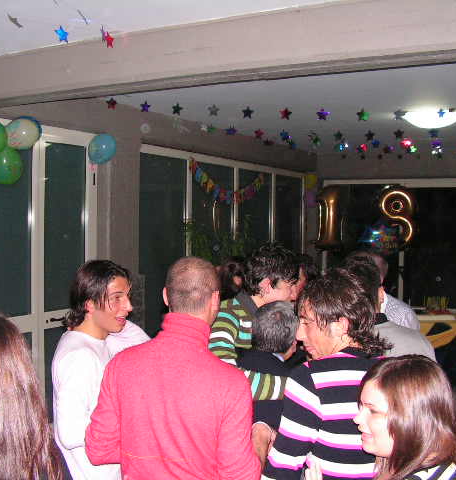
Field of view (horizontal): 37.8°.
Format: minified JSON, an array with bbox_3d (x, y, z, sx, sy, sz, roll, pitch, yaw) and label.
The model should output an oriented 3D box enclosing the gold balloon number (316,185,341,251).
[{"bbox_3d":[1.193,-0.255,7.900,0.340,0.760,0.200,0,1,6],"label":"gold balloon number"}]

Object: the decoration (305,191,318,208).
[{"bbox_3d":[1.167,-0.566,9.300,0.200,0.245,0.200,0,1,0],"label":"decoration"}]

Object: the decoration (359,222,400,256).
[{"bbox_3d":[1.696,-0.006,7.450,0.470,0.390,0.200,0,1,6],"label":"decoration"}]

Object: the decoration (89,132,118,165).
[{"bbox_3d":[-1.018,-0.742,5.400,0.230,0.260,0.230,0,1,0],"label":"decoration"}]

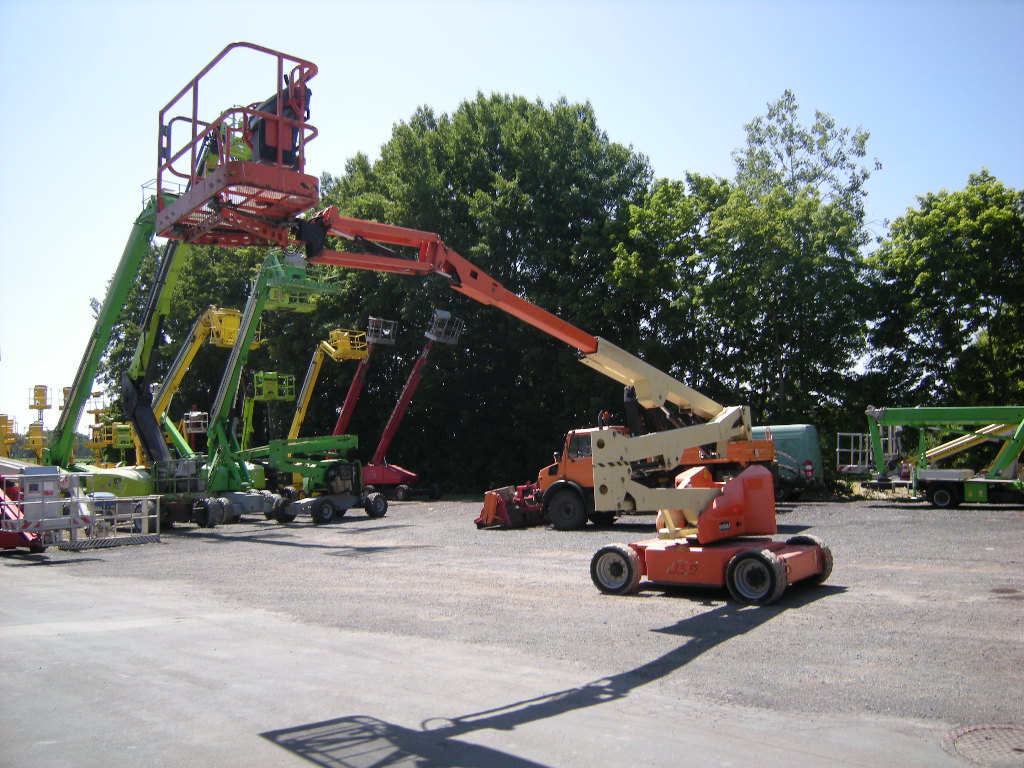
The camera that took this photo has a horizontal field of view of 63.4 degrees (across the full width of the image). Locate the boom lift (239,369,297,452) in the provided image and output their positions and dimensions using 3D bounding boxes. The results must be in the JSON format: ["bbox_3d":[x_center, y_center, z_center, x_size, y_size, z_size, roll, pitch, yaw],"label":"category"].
[{"bbox_3d":[-9.814,2.350,33.442,2.400,5.400,1.900,-3,-6,25],"label":"boom lift"}]

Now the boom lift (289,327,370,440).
[{"bbox_3d":[-7.439,1.567,33.513,3.200,6.900,2.200,-3,-6,25],"label":"boom lift"}]

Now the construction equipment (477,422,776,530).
[{"bbox_3d":[2.834,2.254,21.780,7.100,3.000,2.500,-4,-6,29],"label":"construction equipment"}]

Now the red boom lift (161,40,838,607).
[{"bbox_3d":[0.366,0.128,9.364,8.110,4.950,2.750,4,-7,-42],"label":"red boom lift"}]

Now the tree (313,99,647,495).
[{"bbox_3d":[-1.331,-3.945,43.573,15.600,19.600,13.000,-1,-5,0],"label":"tree"}]

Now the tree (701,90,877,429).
[{"bbox_3d":[14.728,-4.539,44.611,8.800,20.500,8.000,-1,-5,0],"label":"tree"}]

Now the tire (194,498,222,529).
[{"bbox_3d":[-8.228,3.572,22.374,0.350,0.820,0.820,-3,-6,22],"label":"tire"}]

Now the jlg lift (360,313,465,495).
[{"bbox_3d":[-4.414,1.010,36.575,4.300,8.500,2.600,-3,-6,25],"label":"jlg lift"}]

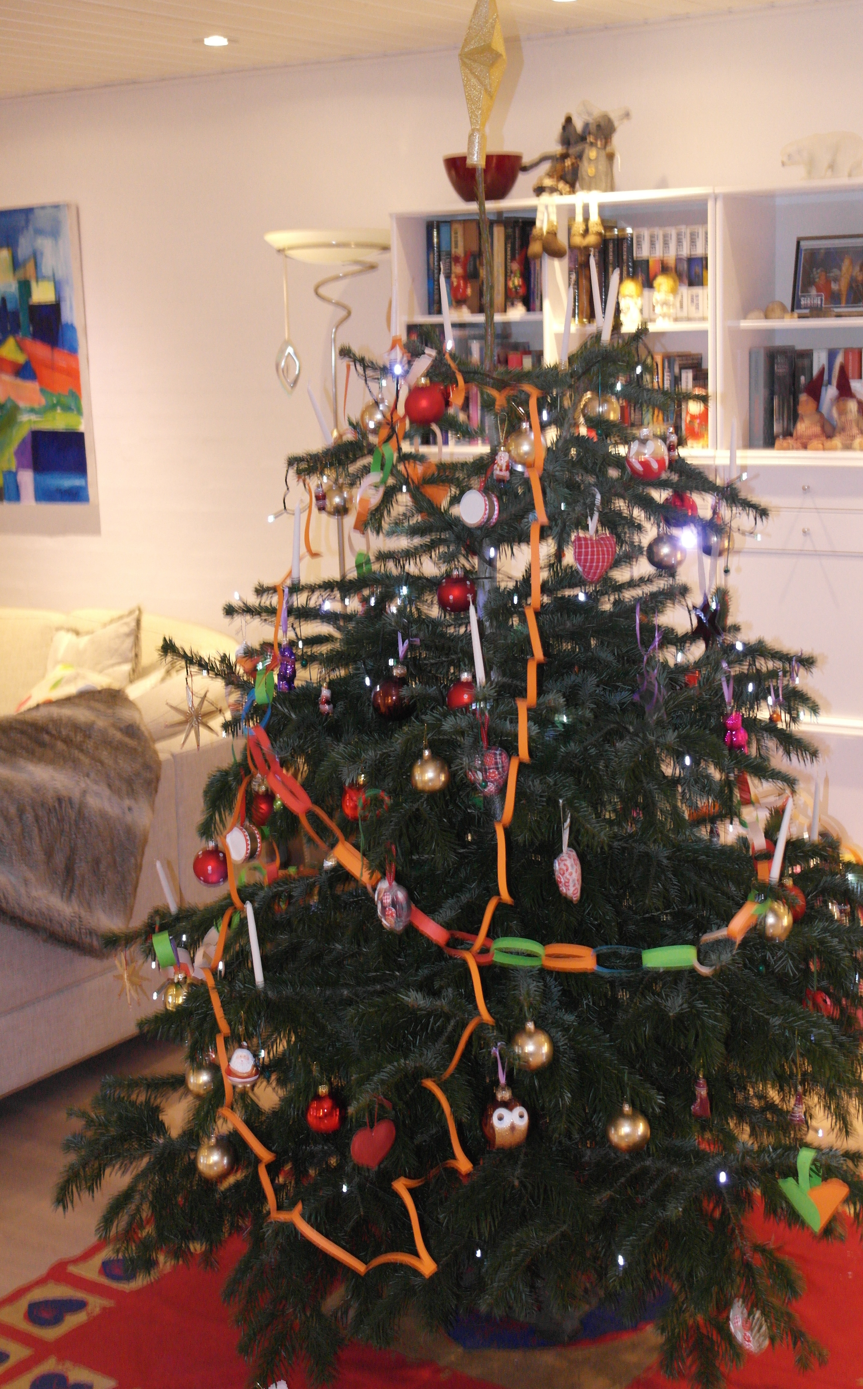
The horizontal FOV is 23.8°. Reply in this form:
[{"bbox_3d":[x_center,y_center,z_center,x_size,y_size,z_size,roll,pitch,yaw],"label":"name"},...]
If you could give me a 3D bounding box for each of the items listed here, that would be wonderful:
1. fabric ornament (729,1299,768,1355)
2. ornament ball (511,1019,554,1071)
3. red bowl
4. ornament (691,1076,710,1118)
[{"bbox_3d":[0.444,0.884,2.860,0.056,0.077,0.036,1,10,17],"label":"fabric ornament"},{"bbox_3d":[0.143,0.494,2.879,0.059,0.072,0.059,-1,10,0],"label":"ornament ball"},{"bbox_3d":[0.124,-1.245,4.930,0.190,0.117,0.190,-1,10,0],"label":"red bowl"},{"bbox_3d":[0.412,0.617,3.130,0.031,0.065,0.022,-5,11,-20],"label":"ornament"}]

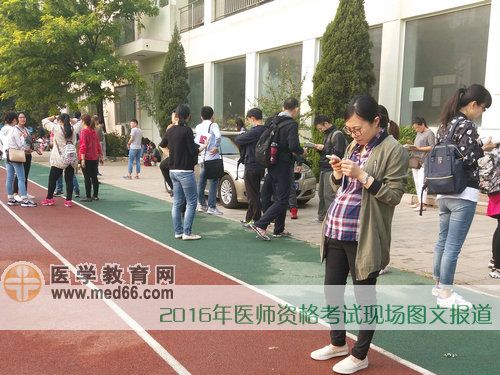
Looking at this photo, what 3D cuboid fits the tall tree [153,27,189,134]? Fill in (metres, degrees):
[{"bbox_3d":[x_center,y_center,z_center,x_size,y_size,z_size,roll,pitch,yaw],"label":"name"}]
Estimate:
[{"bbox_3d":[-3.382,-3.985,17.238,1.550,5.670,1.550,-7,11,-38],"label":"tall tree"}]

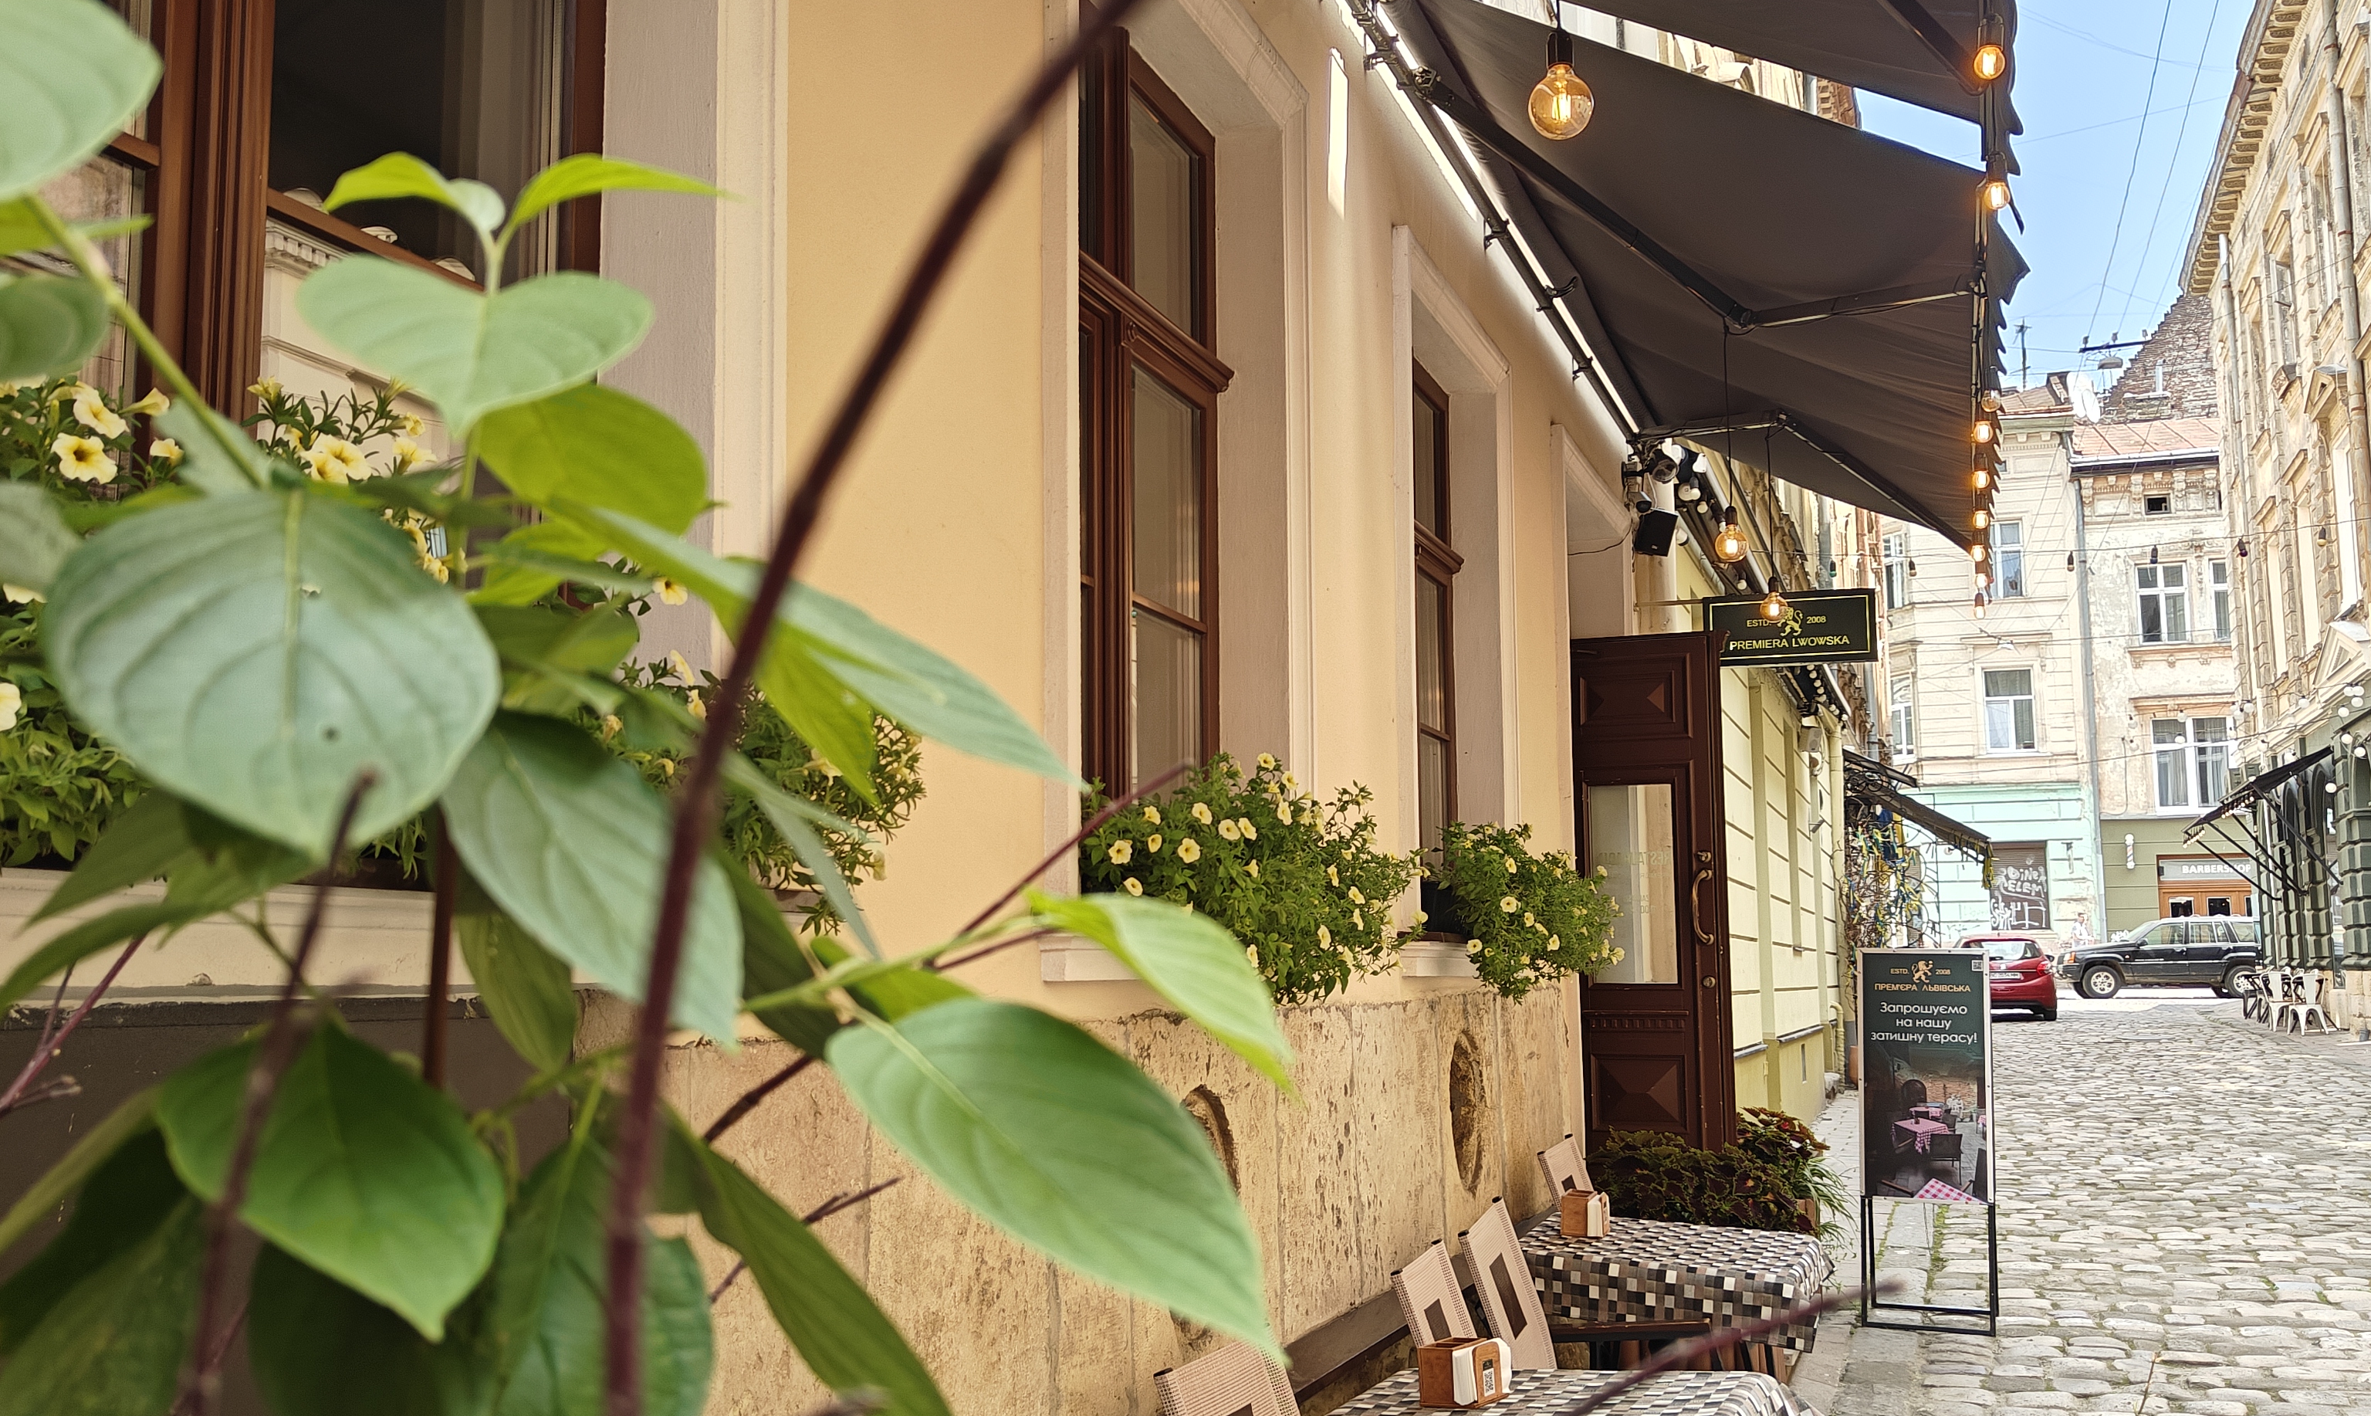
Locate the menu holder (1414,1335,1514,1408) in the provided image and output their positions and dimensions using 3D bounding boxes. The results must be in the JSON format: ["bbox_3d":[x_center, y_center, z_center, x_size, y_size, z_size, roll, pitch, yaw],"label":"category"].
[{"bbox_3d":[0.520,1.209,4.035,0.125,0.115,0.165,-3,-7,20],"label":"menu holder"}]

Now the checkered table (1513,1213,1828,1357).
[{"bbox_3d":[1.290,1.783,5.689,0.720,0.770,0.720,-4,-8,28],"label":"checkered table"}]

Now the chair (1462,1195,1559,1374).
[{"bbox_3d":[1.001,1.658,5.092,0.610,0.910,0.520,-3,-8,23],"label":"chair"}]

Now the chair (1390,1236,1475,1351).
[{"bbox_3d":[0.785,1.601,4.481,0.610,0.910,0.500,-3,-7,20],"label":"chair"}]

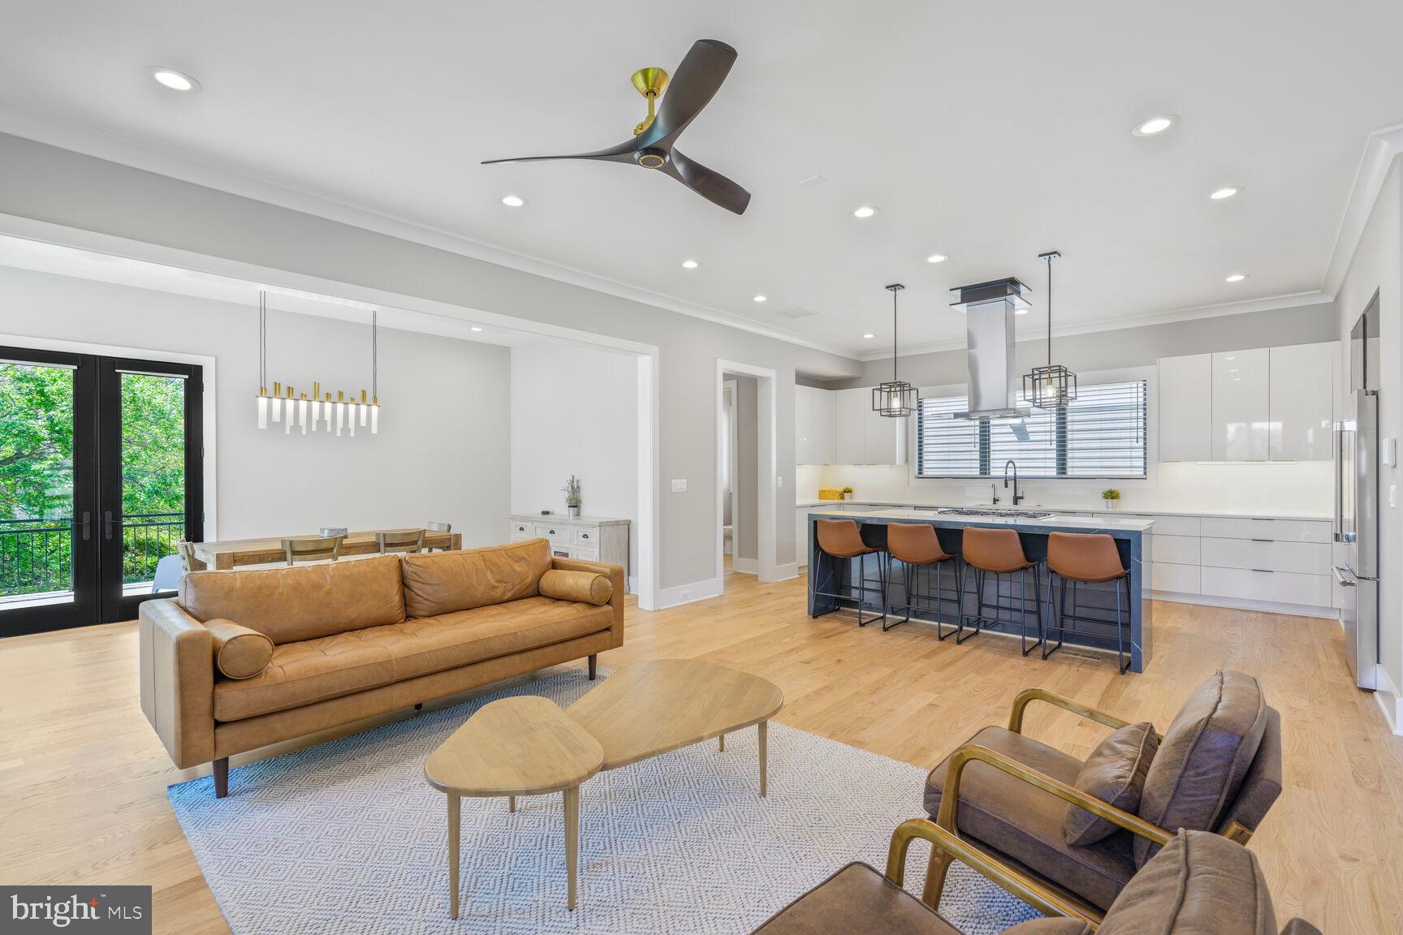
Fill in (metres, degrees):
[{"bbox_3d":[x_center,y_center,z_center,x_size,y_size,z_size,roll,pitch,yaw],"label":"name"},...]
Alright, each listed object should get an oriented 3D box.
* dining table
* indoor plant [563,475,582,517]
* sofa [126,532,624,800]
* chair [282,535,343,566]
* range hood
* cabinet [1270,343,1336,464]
[{"bbox_3d":[-3.037,0.970,5.195,0.845,0.755,1.750,0,0,42],"label":"dining table"},{"bbox_3d":[-1.439,0.329,6.901,0.200,0.480,0.200,0,0,0],"label":"indoor plant"},{"bbox_3d":[-1.601,0.911,3.511,0.985,0.850,2.220,0,0,42],"label":"sofa"},{"bbox_3d":[-3.297,0.979,5.165,0.520,0.840,0.460,0,0,44],"label":"chair"},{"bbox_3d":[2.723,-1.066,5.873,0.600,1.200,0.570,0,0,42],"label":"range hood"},{"bbox_3d":[5.750,-0.604,5.993,0.431,1.089,0.360,0,0,42],"label":"cabinet"}]

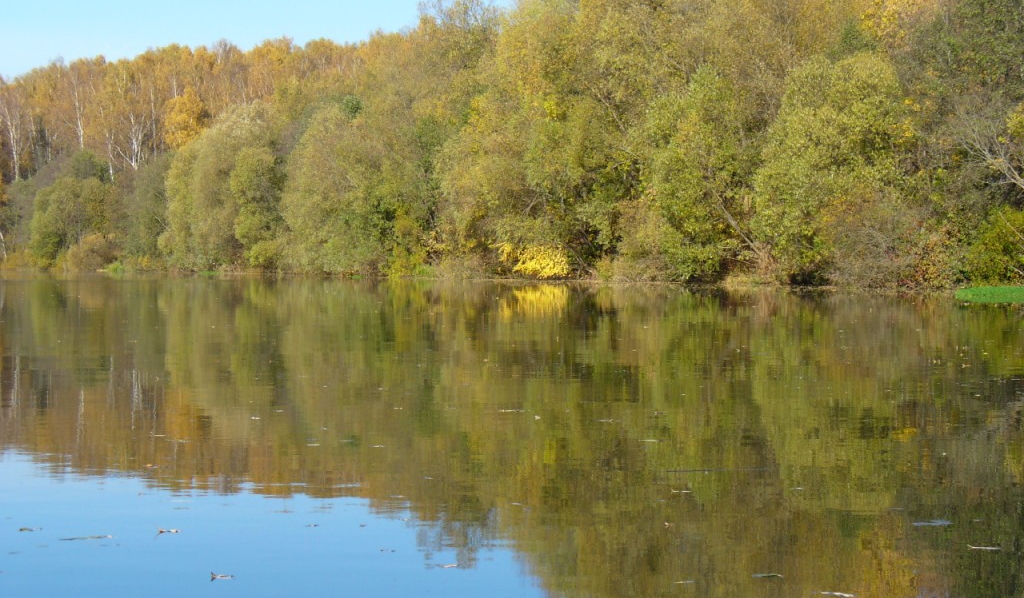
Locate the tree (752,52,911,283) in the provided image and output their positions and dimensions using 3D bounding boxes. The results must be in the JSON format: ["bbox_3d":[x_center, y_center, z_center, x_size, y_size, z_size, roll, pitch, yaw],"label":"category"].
[{"bbox_3d":[13.868,-5.612,100.000,6.804,10.141,6.500,0,1,0],"label":"tree"}]

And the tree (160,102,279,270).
[{"bbox_3d":[-18.856,-7.232,149.000,7.684,11.042,7.200,0,1,0],"label":"tree"}]

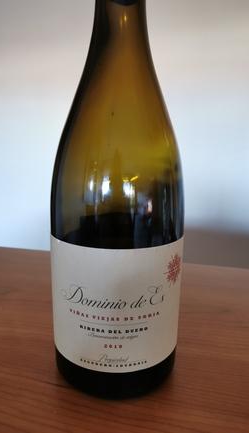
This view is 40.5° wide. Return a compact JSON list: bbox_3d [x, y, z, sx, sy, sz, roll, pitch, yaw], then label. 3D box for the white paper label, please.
[{"bbox_3d":[-0.005,0.048,0.208,0.085,0.076,0.045,1,14,1],"label":"white paper label"}]

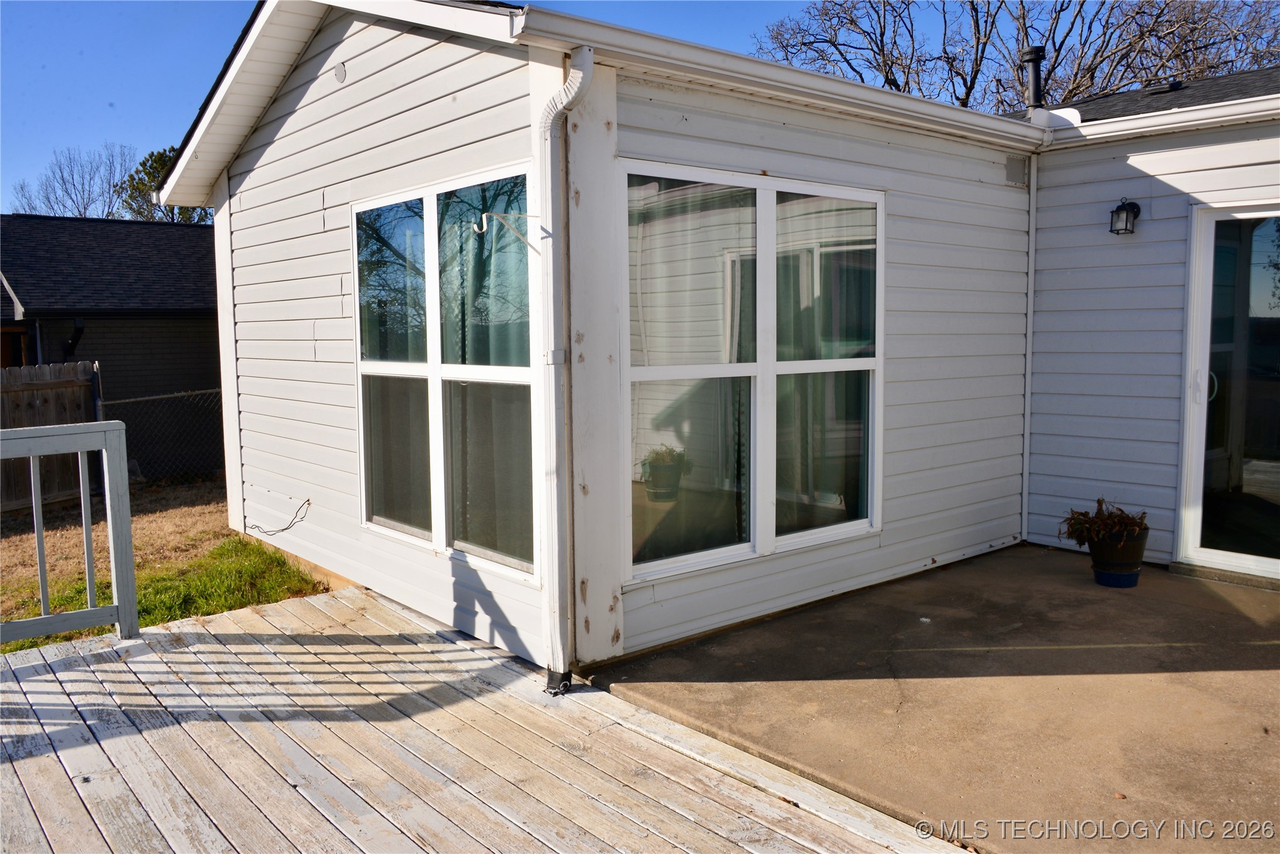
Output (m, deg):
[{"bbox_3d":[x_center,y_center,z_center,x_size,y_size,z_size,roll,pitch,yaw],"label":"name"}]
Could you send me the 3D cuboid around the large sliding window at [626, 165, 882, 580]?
[{"bbox_3d":[0.597,-0.277,4.715,1.790,1.770,0.100,-5,7,-41],"label":"large sliding window"}]

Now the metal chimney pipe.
[{"bbox_3d":[3.327,-2.928,8.424,0.190,0.570,0.190,2,6,21],"label":"metal chimney pipe"}]

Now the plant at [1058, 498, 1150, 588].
[{"bbox_3d":[2.543,0.618,5.451,0.450,0.470,0.400,2,6,26],"label":"plant"}]

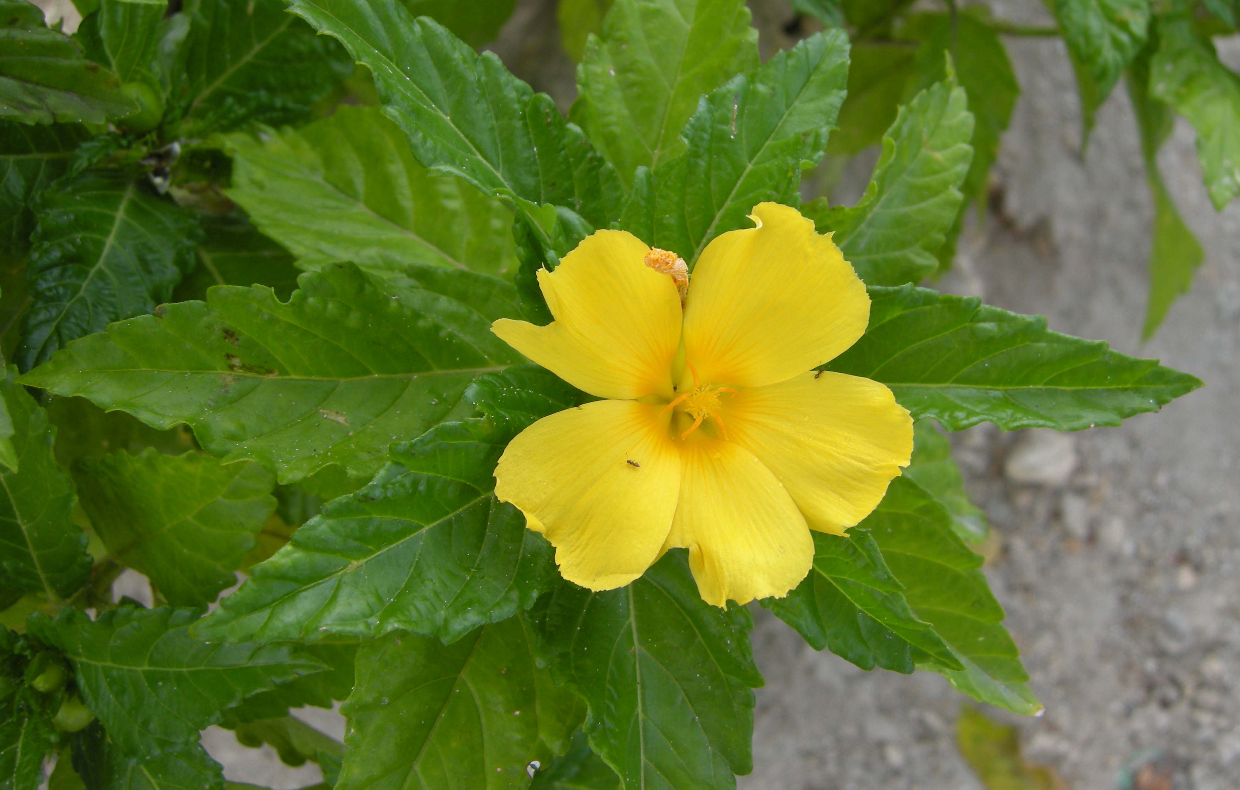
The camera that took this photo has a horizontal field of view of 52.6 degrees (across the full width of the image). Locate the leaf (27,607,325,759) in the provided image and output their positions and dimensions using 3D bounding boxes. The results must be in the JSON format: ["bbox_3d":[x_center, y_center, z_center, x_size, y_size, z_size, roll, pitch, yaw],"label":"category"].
[{"bbox_3d":[-0.097,0.062,0.275,0.058,0.012,0.033,3,72,-2],"label":"leaf"}]

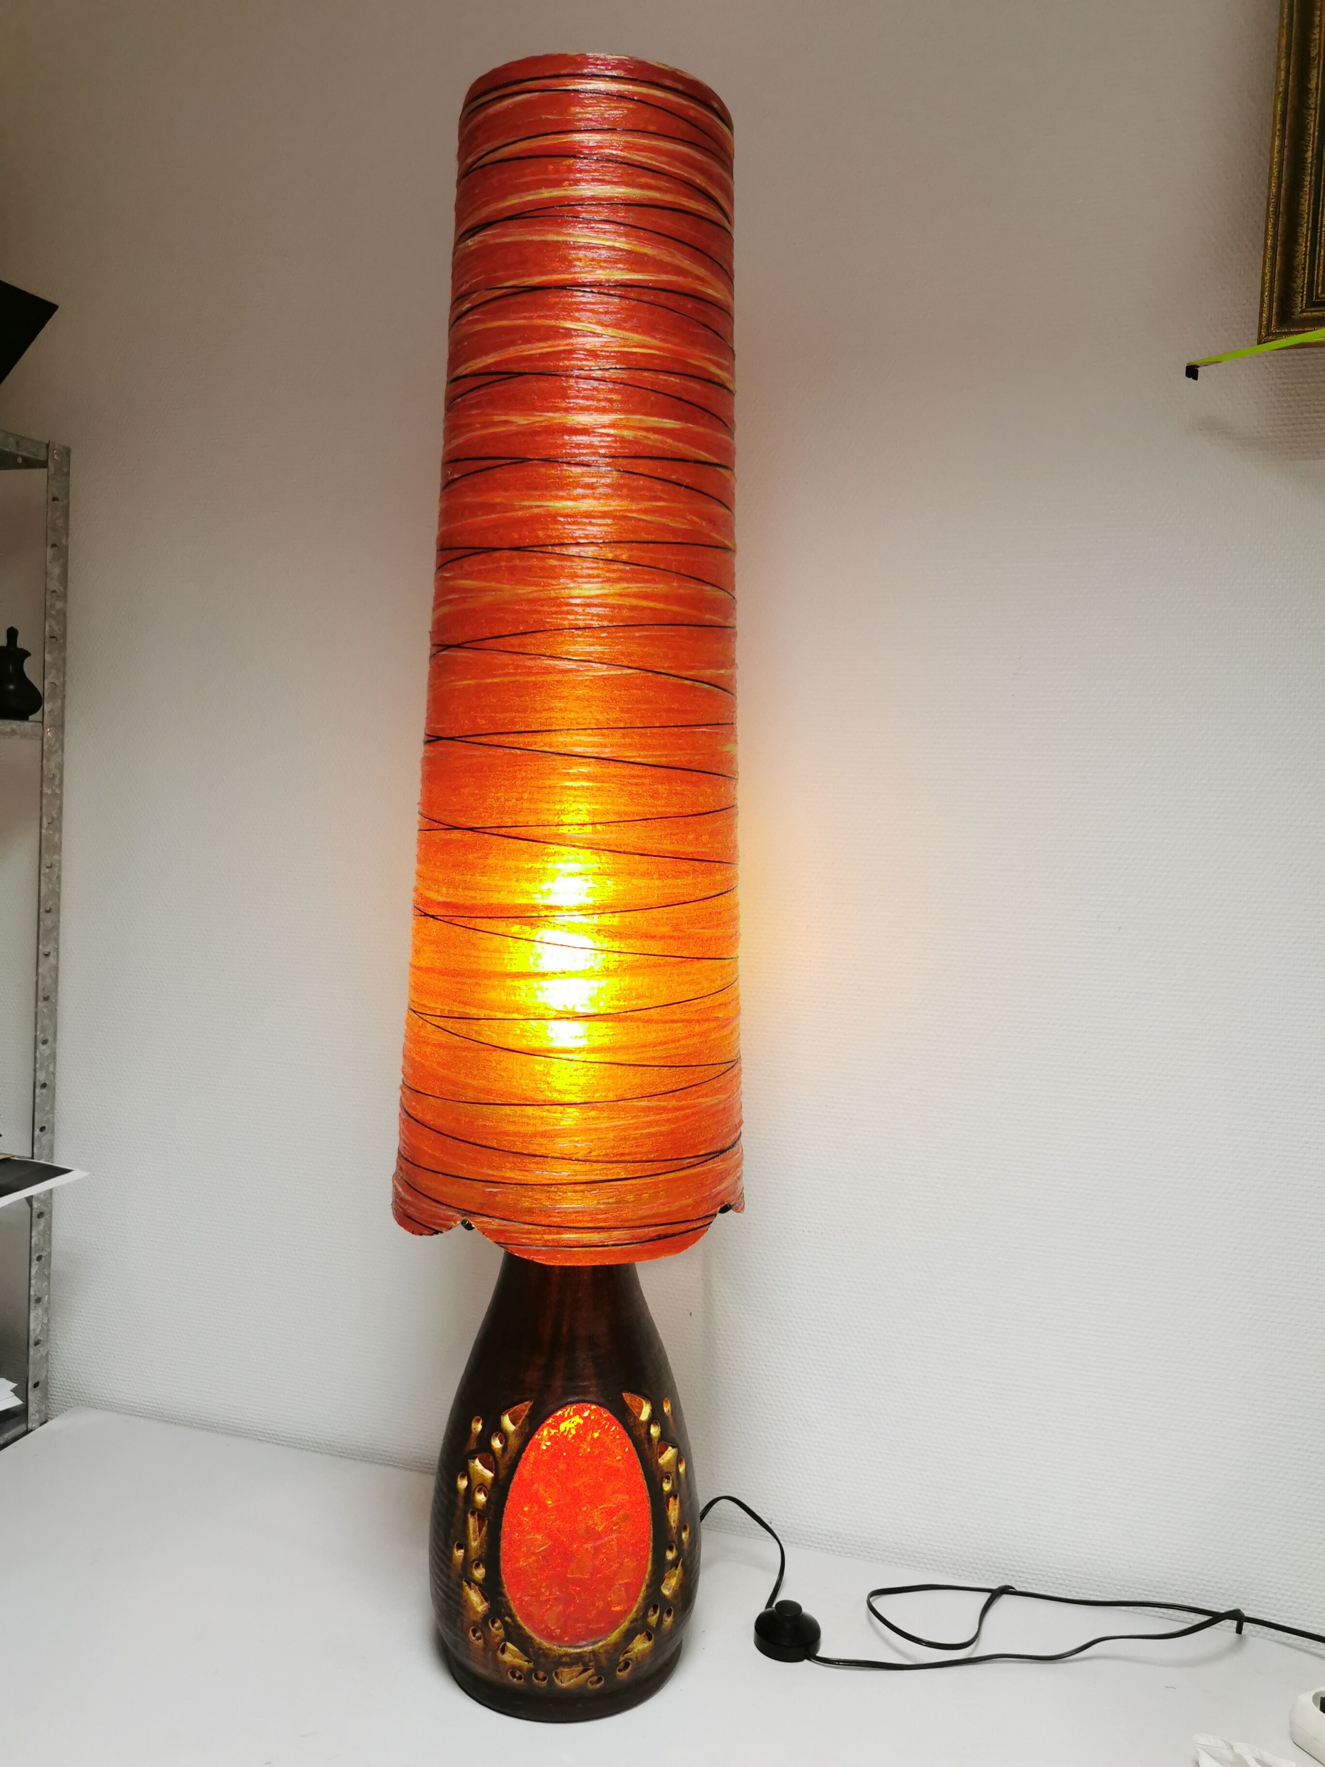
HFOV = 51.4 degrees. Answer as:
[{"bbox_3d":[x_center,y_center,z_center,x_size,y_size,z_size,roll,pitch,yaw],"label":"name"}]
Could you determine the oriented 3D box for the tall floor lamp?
[{"bbox_3d":[-0.071,0.028,1.173,0.301,1.295,0.301,1,5,-8],"label":"tall floor lamp"}]

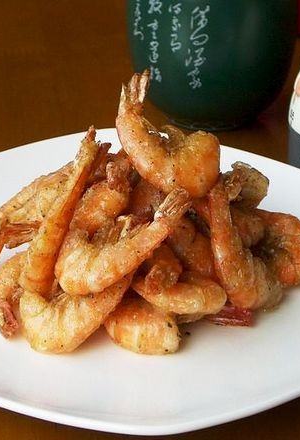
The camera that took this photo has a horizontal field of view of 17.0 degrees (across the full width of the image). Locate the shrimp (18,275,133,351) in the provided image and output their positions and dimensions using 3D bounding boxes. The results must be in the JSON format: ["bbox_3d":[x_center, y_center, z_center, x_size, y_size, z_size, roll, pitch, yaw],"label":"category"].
[{"bbox_3d":[-0.036,0.045,0.490,0.054,0.030,0.034,2,31,3],"label":"shrimp"}]

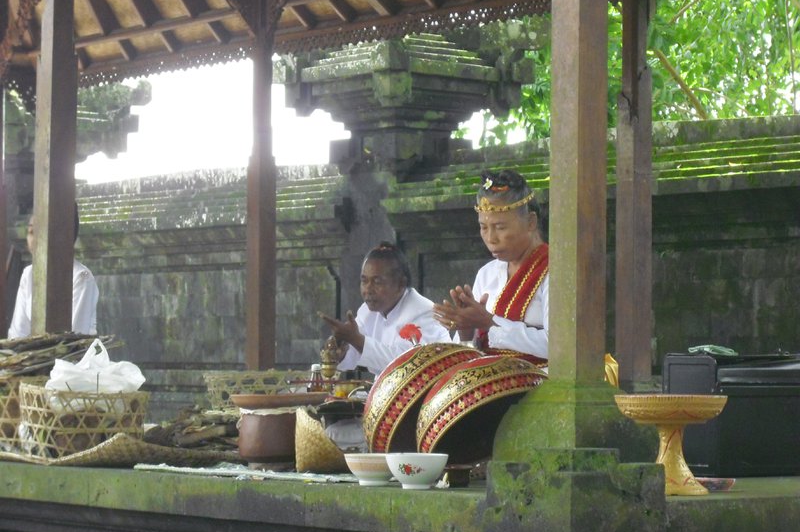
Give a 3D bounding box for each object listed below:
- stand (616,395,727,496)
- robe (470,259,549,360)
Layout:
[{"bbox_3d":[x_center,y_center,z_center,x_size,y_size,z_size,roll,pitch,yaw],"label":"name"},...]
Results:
[{"bbox_3d":[0.668,0.441,6.450,0.277,0.255,0.277,0,-2,0],"label":"stand"},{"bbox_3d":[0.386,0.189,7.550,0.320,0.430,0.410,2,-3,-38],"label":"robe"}]

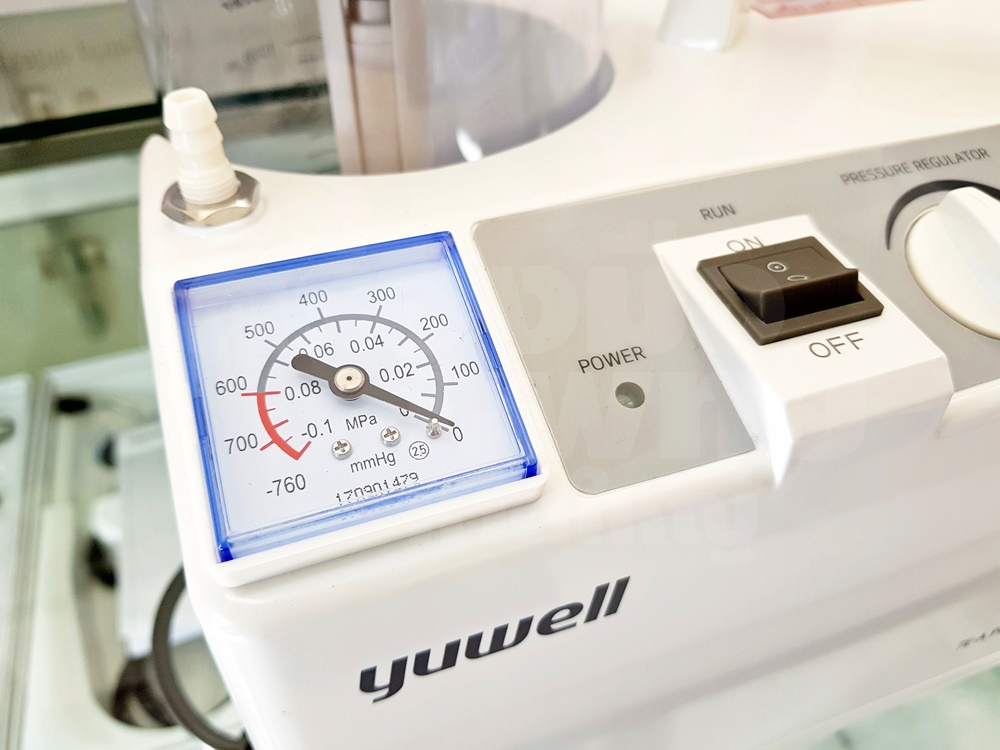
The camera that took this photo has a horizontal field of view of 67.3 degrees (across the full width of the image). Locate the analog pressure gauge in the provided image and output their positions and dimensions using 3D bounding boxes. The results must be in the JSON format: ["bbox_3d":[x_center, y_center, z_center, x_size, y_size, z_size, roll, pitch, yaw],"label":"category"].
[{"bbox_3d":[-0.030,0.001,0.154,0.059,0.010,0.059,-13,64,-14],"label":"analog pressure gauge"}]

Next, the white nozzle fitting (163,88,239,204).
[{"bbox_3d":[-0.054,-0.041,0.134,0.010,0.018,0.010,-13,47,-15],"label":"white nozzle fitting"}]

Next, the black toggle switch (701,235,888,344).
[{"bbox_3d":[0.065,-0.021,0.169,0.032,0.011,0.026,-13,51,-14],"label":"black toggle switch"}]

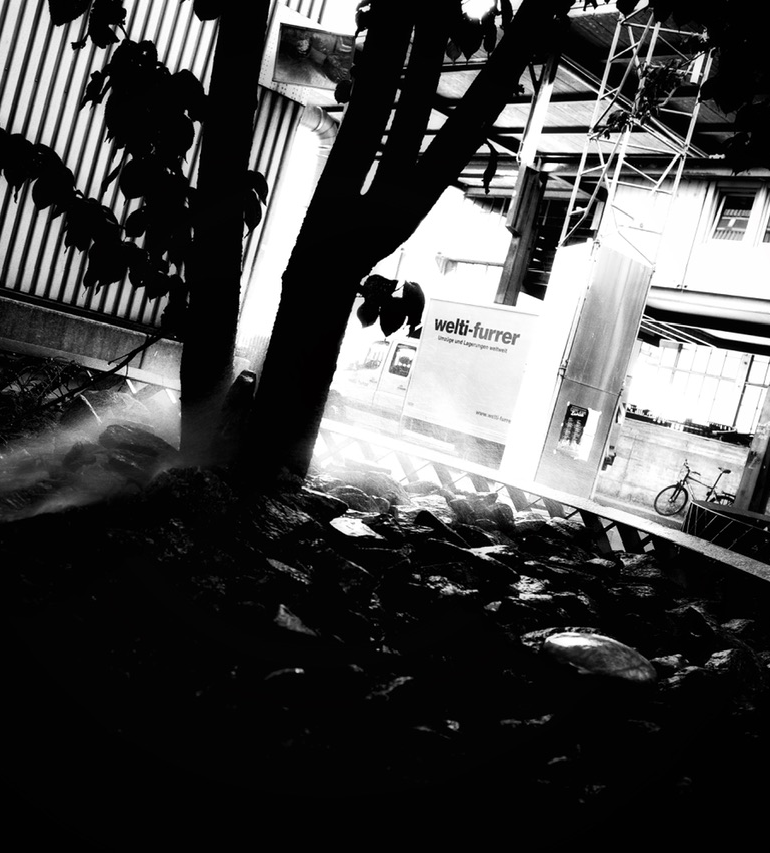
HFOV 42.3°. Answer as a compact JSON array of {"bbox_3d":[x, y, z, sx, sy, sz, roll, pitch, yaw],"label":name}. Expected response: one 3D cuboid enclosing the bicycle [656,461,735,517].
[{"bbox_3d":[5.848,1.271,18.489,0.580,1.120,1.740,13,3,-44],"label":"bicycle"}]

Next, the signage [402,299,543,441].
[{"bbox_3d":[1.634,-1.044,18.413,0.120,2.343,3.000,13,3,-43],"label":"signage"}]

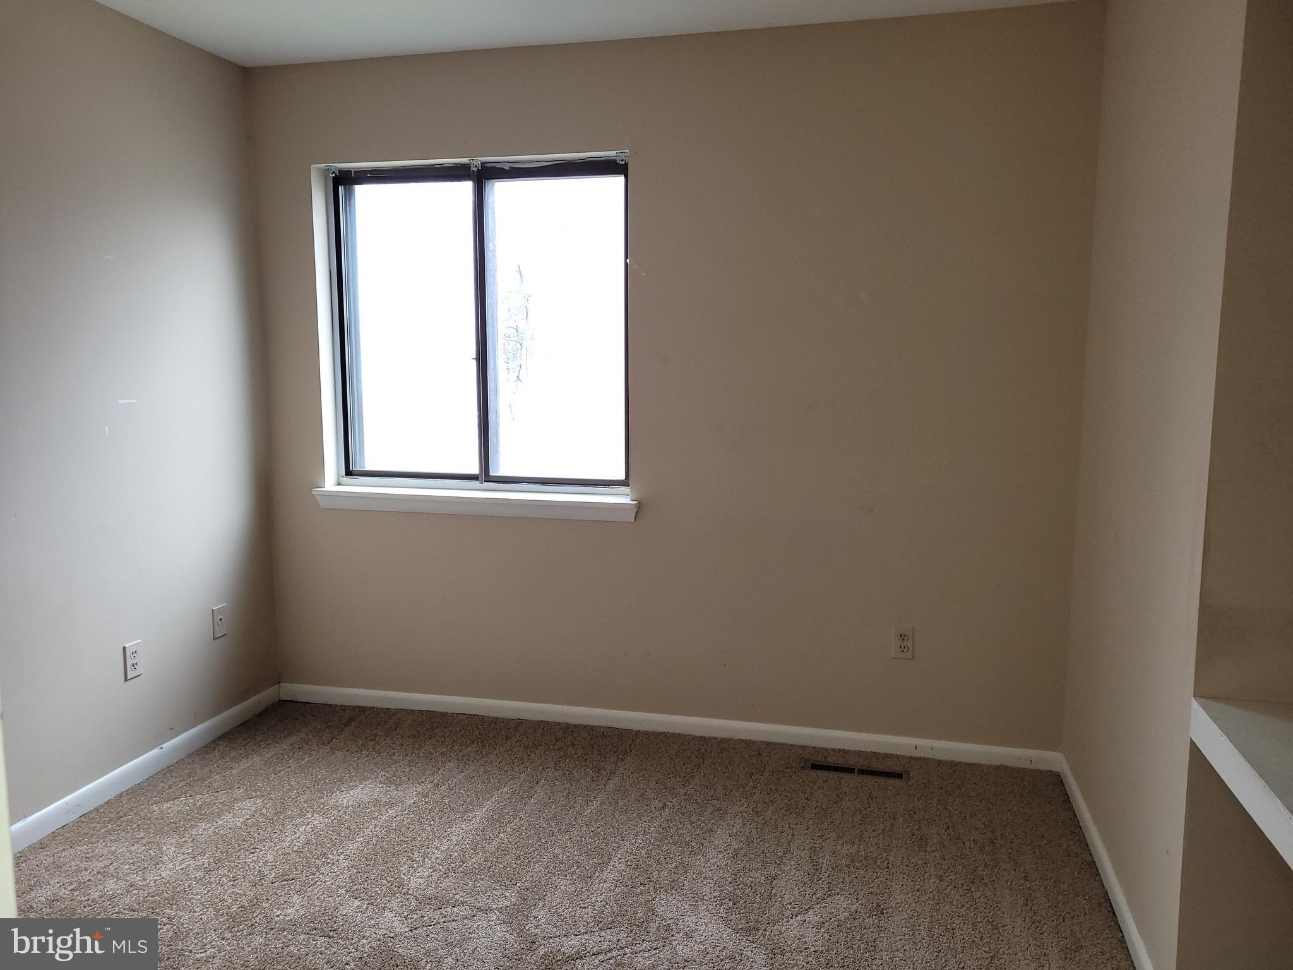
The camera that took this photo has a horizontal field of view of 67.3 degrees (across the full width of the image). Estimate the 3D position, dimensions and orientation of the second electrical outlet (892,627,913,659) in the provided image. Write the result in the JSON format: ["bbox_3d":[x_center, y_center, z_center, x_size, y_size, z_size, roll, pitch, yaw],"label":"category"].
[{"bbox_3d":[0.866,0.535,3.272,0.071,0.115,0.010,2,8,14],"label":"second electrical outlet"}]

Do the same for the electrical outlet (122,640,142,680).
[{"bbox_3d":[-1.656,0.567,3.141,0.010,0.115,0.071,2,8,14],"label":"electrical outlet"}]

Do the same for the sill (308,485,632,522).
[{"bbox_3d":[-0.639,0.070,3.622,1.290,0.080,0.120,2,8,14],"label":"sill"}]

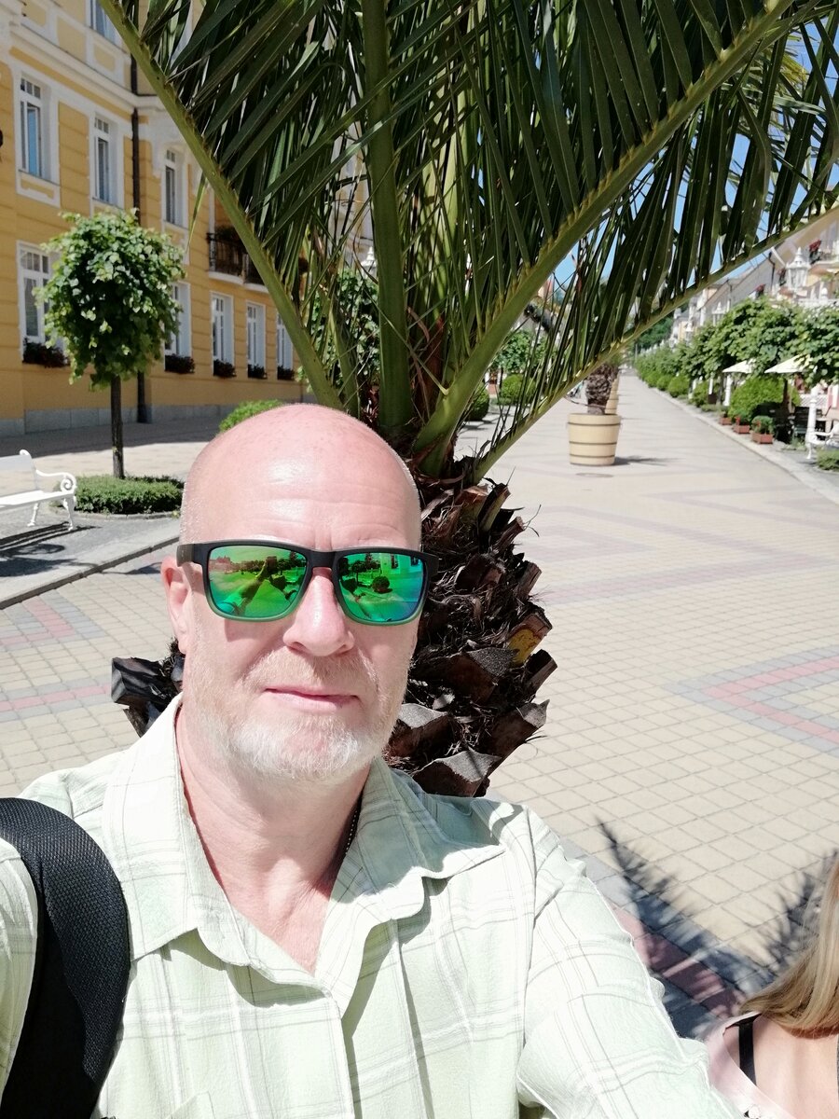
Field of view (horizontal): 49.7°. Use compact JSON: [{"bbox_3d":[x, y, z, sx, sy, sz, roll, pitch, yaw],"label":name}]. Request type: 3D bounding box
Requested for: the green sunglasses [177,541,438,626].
[{"bbox_3d":[-0.078,0.014,0.583,0.145,0.050,0.145,3,-1,-19],"label":"green sunglasses"}]

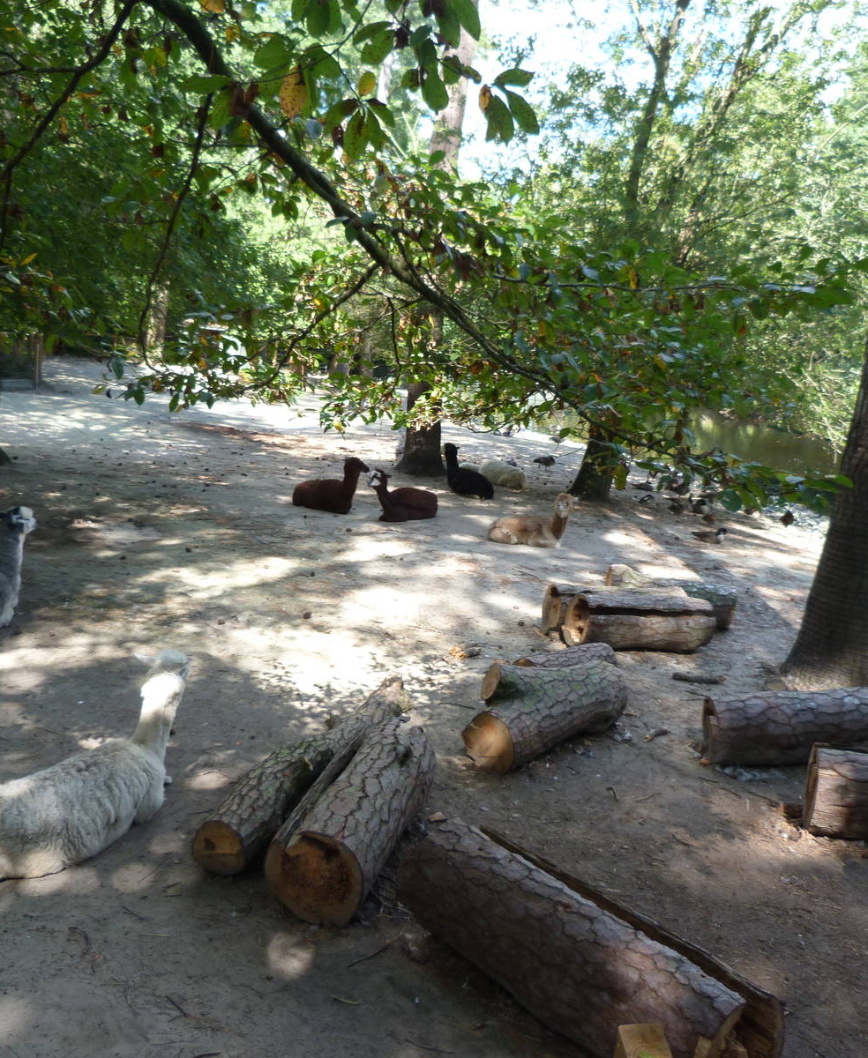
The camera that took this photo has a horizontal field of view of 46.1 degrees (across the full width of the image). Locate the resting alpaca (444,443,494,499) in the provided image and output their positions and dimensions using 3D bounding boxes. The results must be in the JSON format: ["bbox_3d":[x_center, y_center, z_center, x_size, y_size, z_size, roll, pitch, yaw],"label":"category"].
[{"bbox_3d":[0.573,-1.001,16.665,0.420,0.860,1.000,-7,15,-43],"label":"resting alpaca"}]

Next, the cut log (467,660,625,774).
[{"bbox_3d":[0.645,1.138,6.470,0.560,0.430,1.200,12,14,40],"label":"cut log"}]

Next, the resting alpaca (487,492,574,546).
[{"bbox_3d":[1.196,-0.202,12.981,1.080,0.700,0.420,7,11,21],"label":"resting alpaca"}]

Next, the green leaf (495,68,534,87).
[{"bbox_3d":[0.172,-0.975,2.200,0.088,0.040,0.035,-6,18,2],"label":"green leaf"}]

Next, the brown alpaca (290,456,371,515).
[{"bbox_3d":[-1.598,-0.730,15.667,1.120,0.860,0.500,8,12,24],"label":"brown alpaca"}]

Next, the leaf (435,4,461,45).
[{"bbox_3d":[0.028,-1.040,2.100,0.052,0.085,0.030,2,11,-6],"label":"leaf"}]

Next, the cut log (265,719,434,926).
[{"bbox_3d":[-0.333,1.370,5.021,0.450,0.420,1.460,5,11,13],"label":"cut log"}]

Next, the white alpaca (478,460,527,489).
[{"bbox_3d":[1.168,-1.032,17.902,1.000,0.500,0.450,11,13,37],"label":"white alpaca"}]

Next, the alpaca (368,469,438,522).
[{"bbox_3d":[-0.431,-0.531,14.238,1.000,0.710,0.420,-2,12,-25],"label":"alpaca"}]

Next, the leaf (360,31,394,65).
[{"bbox_3d":[-0.123,-1.039,2.200,0.054,0.090,0.030,39,-6,-4],"label":"leaf"}]

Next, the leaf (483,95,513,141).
[{"bbox_3d":[0.139,-0.886,2.200,0.056,0.105,0.025,-13,-6,1],"label":"leaf"}]

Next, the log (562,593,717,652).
[{"bbox_3d":[1.948,0.845,9.692,1.240,0.480,0.480,2,11,-7],"label":"log"}]

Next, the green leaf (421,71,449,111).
[{"bbox_3d":[0.002,-0.903,2.100,0.054,0.083,0.030,2,11,-3],"label":"green leaf"}]

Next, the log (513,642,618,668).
[{"bbox_3d":[0.950,1.035,7.462,0.850,0.300,0.310,-4,13,-33],"label":"log"}]

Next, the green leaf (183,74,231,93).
[{"bbox_3d":[-0.489,-0.963,2.200,0.107,0.040,0.035,0,18,0],"label":"green leaf"}]

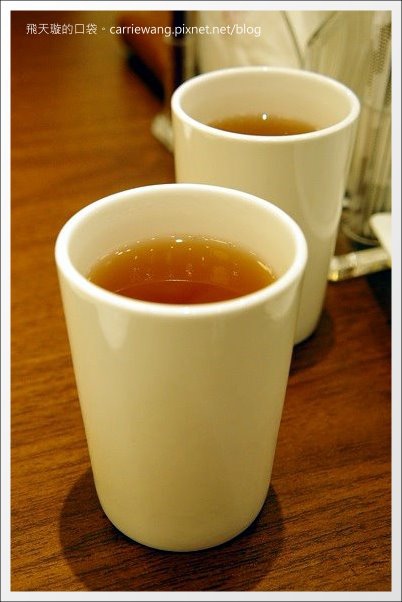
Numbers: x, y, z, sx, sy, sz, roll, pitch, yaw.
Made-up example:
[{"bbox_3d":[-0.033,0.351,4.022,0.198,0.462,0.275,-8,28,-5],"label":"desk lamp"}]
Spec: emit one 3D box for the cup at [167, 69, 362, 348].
[{"bbox_3d":[0.025,-0.038,0.350,0.074,0.103,0.074,1,36,0],"label":"cup"}]

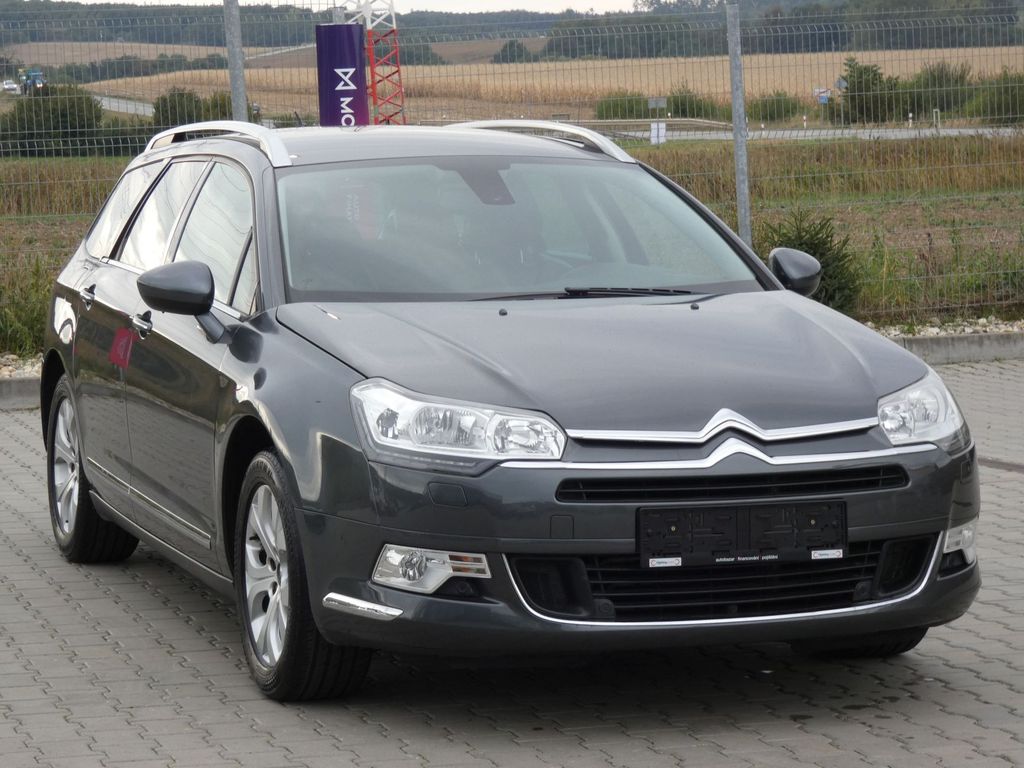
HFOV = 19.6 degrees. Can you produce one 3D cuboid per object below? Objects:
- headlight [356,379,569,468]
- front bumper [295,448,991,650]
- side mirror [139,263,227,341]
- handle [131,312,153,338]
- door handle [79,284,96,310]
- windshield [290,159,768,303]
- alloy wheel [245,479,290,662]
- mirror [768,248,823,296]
[{"bbox_3d":[-0.125,0.100,6.967,0.497,0.230,0.286,-1,5,-4],"label":"headlight"},{"bbox_3d":[0.436,0.367,7.257,1.830,0.515,0.680,-2,5,-19],"label":"front bumper"},{"bbox_3d":[-0.923,-0.236,8.241,0.220,0.217,0.190,-2,5,-19],"label":"side mirror"},{"bbox_3d":[-1.108,-0.174,8.861,0.060,0.070,0.215,-2,5,-19],"label":"handle"},{"bbox_3d":[-1.381,-0.284,9.634,0.060,0.070,0.215,-2,5,-19],"label":"door handle"},{"bbox_3d":[0.015,-0.431,8.389,1.430,0.185,1.000,-2,34,-19],"label":"windshield"},{"bbox_3d":[-0.544,0.490,7.618,0.190,0.470,0.470,-2,5,-19],"label":"alloy wheel"},{"bbox_3d":[0.849,-0.302,8.865,0.220,0.205,0.190,-2,5,-19],"label":"mirror"}]

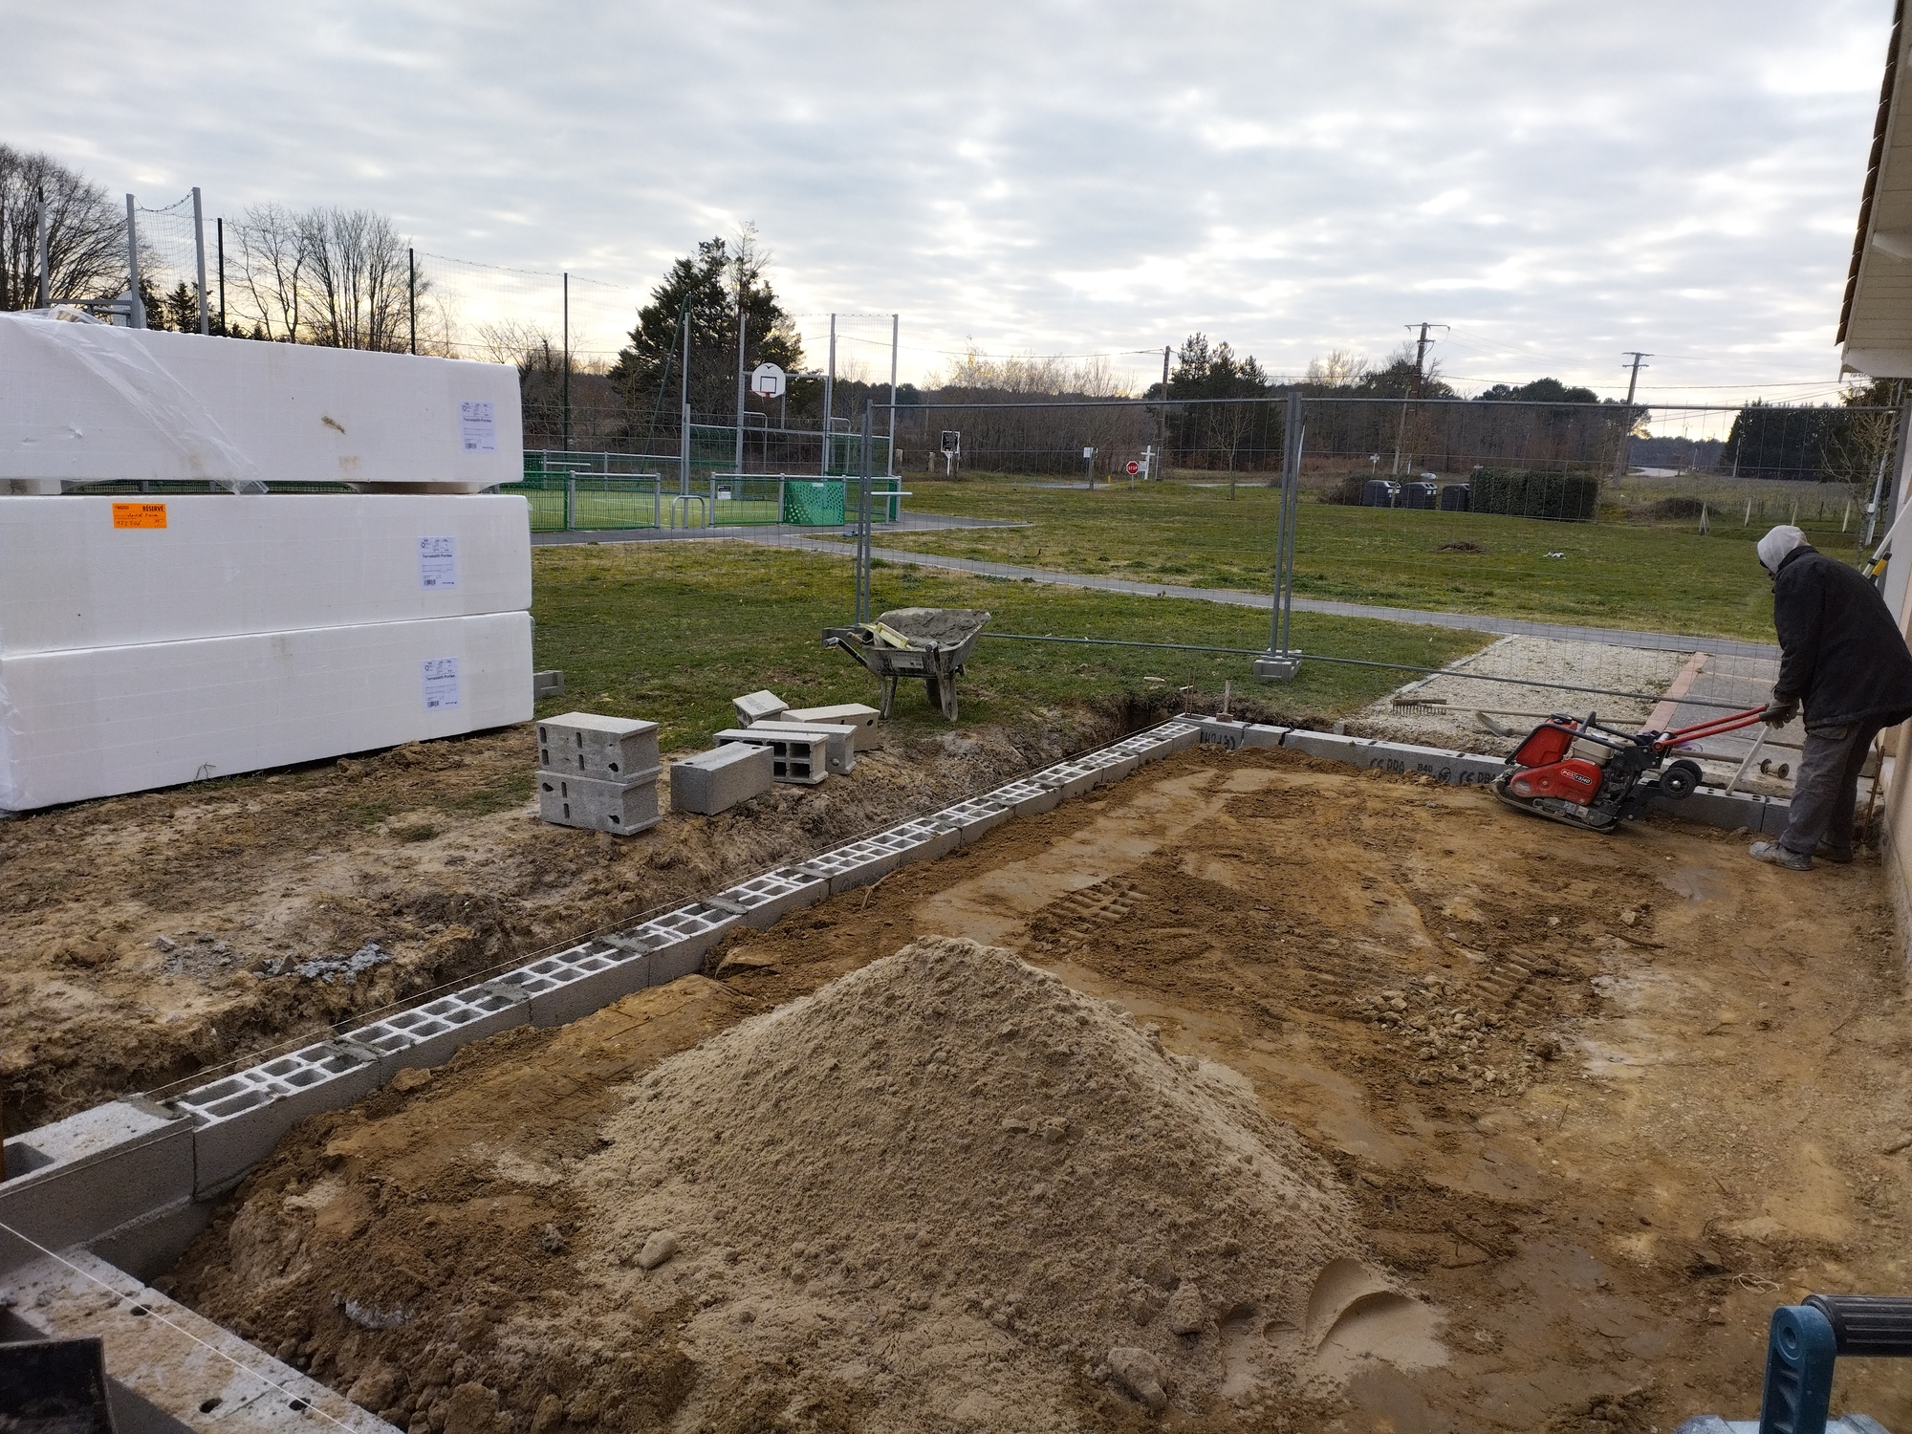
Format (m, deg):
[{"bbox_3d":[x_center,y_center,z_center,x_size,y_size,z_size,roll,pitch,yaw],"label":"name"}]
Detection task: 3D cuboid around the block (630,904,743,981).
[{"bbox_3d":[-0.983,0.824,4.697,0.200,0.180,0.494,9,13,31],"label":"block"}]

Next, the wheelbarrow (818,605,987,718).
[{"bbox_3d":[-0.266,-0.271,7.852,0.650,0.620,1.360,5,11,10],"label":"wheelbarrow"}]

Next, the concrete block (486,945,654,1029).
[{"bbox_3d":[-1.254,0.895,4.302,0.200,0.175,0.500,10,13,30],"label":"concrete block"}]

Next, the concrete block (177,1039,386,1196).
[{"bbox_3d":[-1.770,1.027,3.437,0.200,0.180,0.494,9,13,31],"label":"concrete block"}]

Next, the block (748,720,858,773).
[{"bbox_3d":[-0.759,0.148,6.545,0.500,0.200,0.200,4,11,6],"label":"block"}]

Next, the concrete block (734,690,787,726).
[{"bbox_3d":[-1.029,0.019,7.120,0.190,0.200,0.494,-15,18,-18],"label":"concrete block"}]

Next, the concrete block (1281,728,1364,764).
[{"bbox_3d":[2.327,0.220,8.314,0.500,0.200,0.200,9,13,30],"label":"concrete block"}]

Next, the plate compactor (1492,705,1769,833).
[{"bbox_3d":[3.590,0.218,7.061,1.260,0.790,0.450,17,18,36],"label":"plate compactor"}]

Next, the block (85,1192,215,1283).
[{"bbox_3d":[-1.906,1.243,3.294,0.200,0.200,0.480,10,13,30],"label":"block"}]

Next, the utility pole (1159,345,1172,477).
[{"bbox_3d":[12.929,-18.858,82.211,0.300,8.050,0.300,5,11,8],"label":"utility pole"}]

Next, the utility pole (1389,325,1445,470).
[{"bbox_3d":[25.030,-16.511,72.006,2.600,10.300,0.400,6,12,18],"label":"utility pole"}]

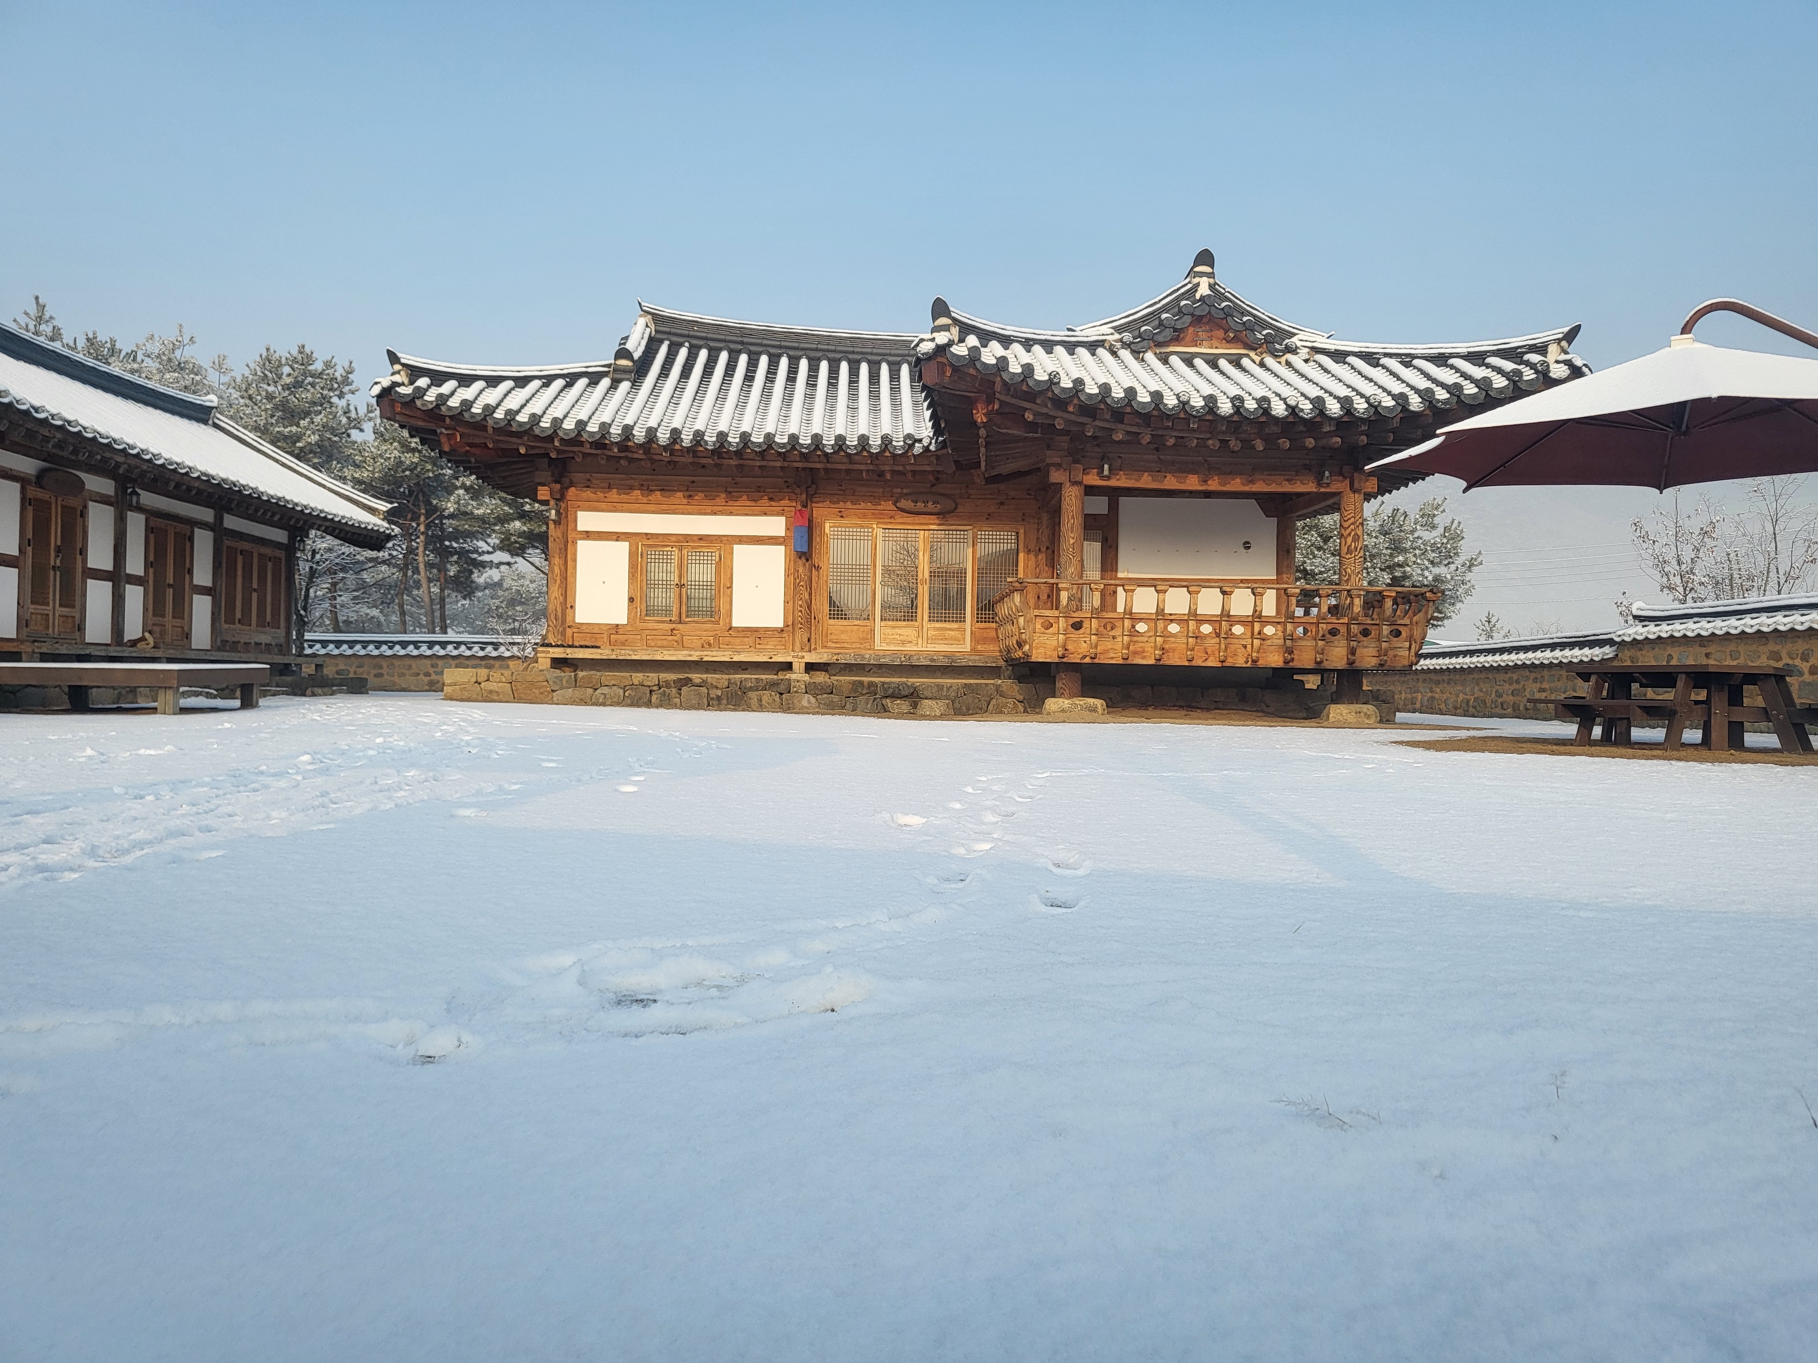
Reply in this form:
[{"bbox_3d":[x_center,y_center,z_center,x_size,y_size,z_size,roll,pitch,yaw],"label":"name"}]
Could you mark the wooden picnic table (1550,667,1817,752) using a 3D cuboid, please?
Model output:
[{"bbox_3d":[7.117,0.243,12.600,1.900,0.750,1.950,1,0,-35],"label":"wooden picnic table"}]

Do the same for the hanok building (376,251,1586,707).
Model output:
[{"bbox_3d":[0.029,-2.747,21.045,14.300,6.500,12.400,1,0,-3],"label":"hanok building"}]

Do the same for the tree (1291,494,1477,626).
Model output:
[{"bbox_3d":[10.285,-1.707,29.810,4.500,4.900,4.300,1,0,0],"label":"tree"}]

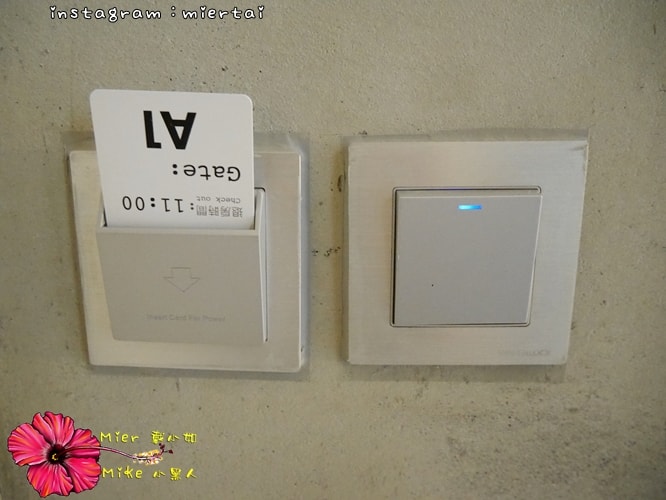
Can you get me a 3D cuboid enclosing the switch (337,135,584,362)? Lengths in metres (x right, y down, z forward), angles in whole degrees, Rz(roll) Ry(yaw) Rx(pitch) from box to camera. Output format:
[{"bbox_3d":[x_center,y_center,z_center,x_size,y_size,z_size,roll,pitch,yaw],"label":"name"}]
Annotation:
[{"bbox_3d":[0.049,0.003,0.178,0.086,0.086,0.012,0,11,2],"label":"switch"}]

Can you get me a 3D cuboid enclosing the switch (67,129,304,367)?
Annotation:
[{"bbox_3d":[-0.056,0.006,0.177,0.086,0.086,0.021,1,11,2],"label":"switch"}]

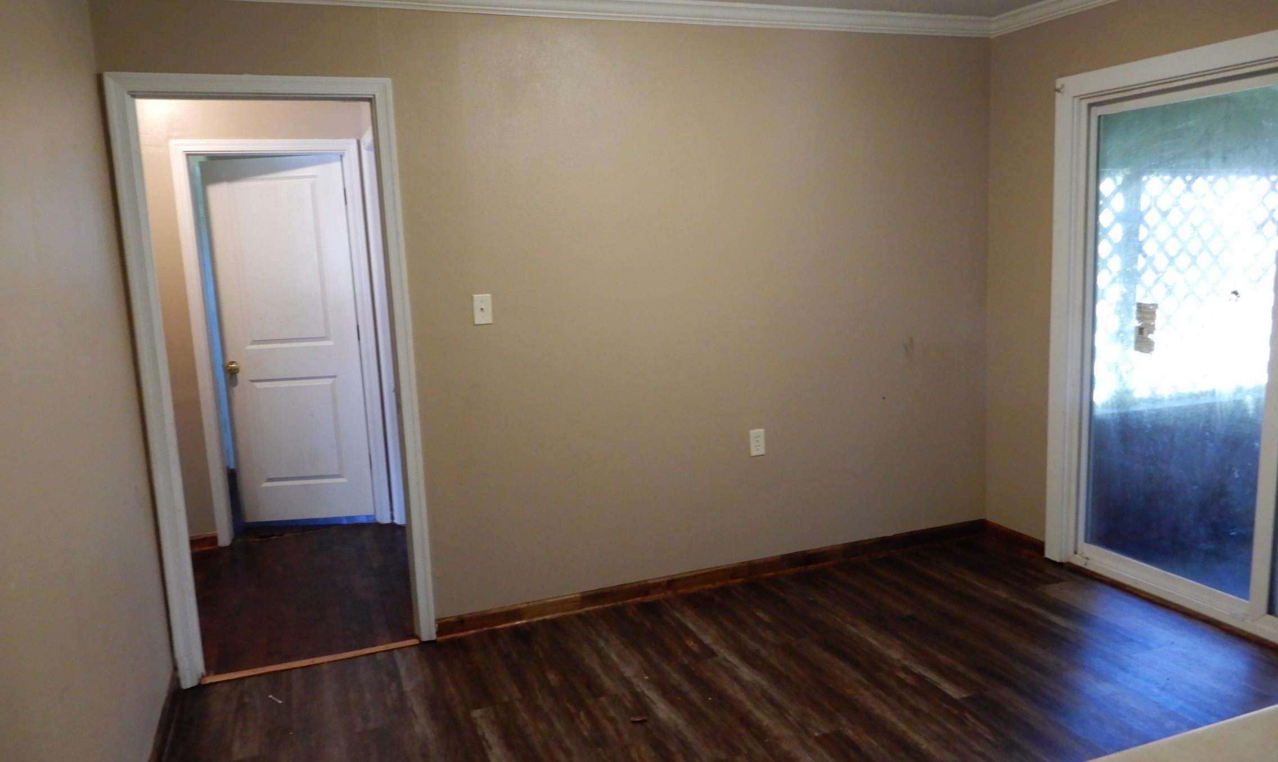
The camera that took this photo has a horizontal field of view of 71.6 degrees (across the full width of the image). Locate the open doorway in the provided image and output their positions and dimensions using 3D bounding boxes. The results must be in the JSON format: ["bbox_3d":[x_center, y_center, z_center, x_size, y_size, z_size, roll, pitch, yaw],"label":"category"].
[{"bbox_3d":[-1.270,0.006,3.202,0.885,2.105,0.130,-6,9,-20],"label":"open doorway"}]

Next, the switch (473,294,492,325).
[{"bbox_3d":[-0.592,-0.271,3.367,0.070,0.115,0.015,-6,9,-20],"label":"switch"}]

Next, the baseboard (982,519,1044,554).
[{"bbox_3d":[1.776,0.741,4.215,0.020,0.080,0.380,-6,9,-20],"label":"baseboard"}]

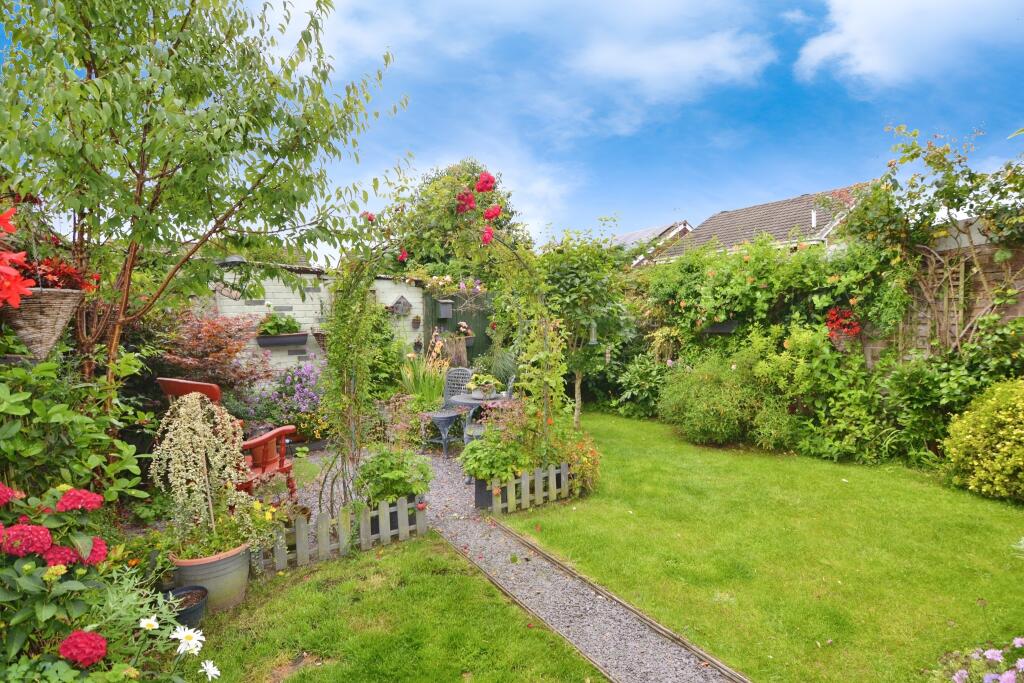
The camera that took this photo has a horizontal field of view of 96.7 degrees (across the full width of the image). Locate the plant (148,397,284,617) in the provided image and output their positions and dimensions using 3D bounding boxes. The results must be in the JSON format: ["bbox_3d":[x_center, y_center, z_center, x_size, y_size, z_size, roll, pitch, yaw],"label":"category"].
[{"bbox_3d":[-1.533,0.797,2.408,0.610,1.050,0.570,-3,4,-34],"label":"plant"}]

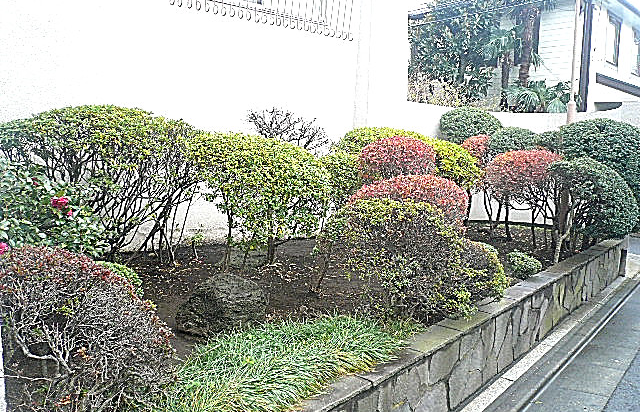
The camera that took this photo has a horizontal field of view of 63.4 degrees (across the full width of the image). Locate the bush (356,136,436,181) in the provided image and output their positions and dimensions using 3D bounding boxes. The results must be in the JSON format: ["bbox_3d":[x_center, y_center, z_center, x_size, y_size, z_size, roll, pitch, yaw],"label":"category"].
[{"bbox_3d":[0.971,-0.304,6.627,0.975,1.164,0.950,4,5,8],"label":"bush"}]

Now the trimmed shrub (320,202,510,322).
[{"bbox_3d":[0.770,0.283,4.535,1.200,0.850,1.500,7,7,39],"label":"trimmed shrub"}]

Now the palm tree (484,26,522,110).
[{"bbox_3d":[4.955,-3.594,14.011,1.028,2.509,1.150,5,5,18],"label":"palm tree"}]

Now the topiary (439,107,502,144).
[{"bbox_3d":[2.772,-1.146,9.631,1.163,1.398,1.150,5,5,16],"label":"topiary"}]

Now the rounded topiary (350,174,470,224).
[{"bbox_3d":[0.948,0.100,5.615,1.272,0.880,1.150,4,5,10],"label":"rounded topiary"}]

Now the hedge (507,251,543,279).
[{"bbox_3d":[2.134,0.595,5.399,0.376,0.224,0.370,5,6,22],"label":"hedge"}]

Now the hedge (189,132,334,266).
[{"bbox_3d":[-0.614,-0.099,5.349,1.418,1.313,1.250,3,5,-7],"label":"hedge"}]

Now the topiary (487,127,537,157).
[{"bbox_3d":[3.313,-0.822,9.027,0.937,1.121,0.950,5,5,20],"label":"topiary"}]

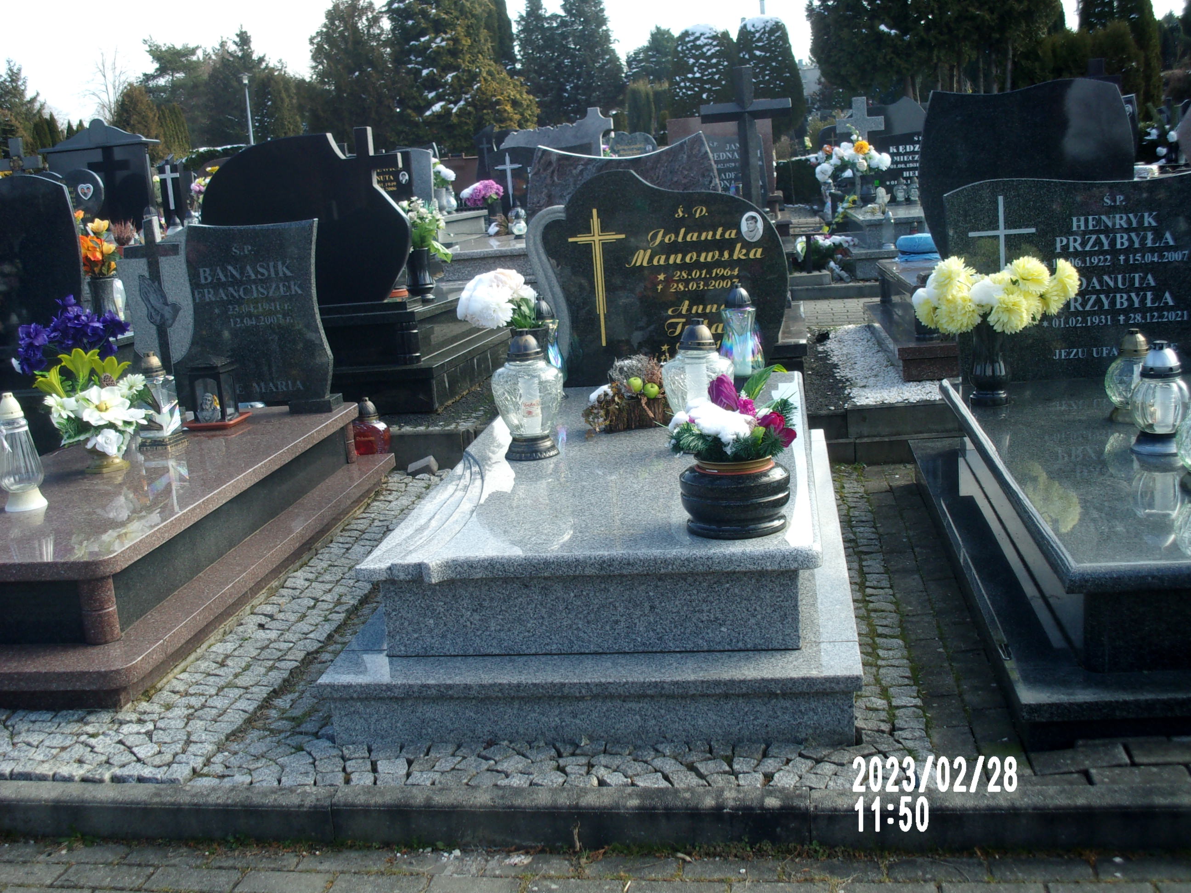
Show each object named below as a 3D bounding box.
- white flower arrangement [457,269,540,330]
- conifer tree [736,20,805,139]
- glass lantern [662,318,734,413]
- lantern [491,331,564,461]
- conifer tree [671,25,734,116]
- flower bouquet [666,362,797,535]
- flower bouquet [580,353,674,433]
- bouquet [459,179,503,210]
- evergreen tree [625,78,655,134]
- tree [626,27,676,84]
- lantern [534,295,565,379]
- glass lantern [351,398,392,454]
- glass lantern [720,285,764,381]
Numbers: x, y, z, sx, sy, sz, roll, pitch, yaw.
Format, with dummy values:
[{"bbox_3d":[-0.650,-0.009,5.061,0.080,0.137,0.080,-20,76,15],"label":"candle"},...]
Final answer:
[{"bbox_3d":[-0.320,-0.478,4.828,0.250,0.190,0.210,-2,12,7],"label":"white flower arrangement"},{"bbox_3d":[3.850,-7.454,31.921,1.550,3.496,1.550,-2,12,7],"label":"conifer tree"},{"bbox_3d":[0.306,-0.185,4.430,0.219,0.389,0.219,-2,11,7],"label":"glass lantern"},{"bbox_3d":[-0.198,-0.154,4.366,0.213,0.367,0.213,-2,12,7],"label":"lantern"},{"bbox_3d":[2.634,-8.649,35.951,1.750,3.050,1.750,-2,11,7],"label":"conifer tree"},{"bbox_3d":[0.325,0.004,3.478,0.300,0.379,0.286,-2,11,7],"label":"flower bouquet"},{"bbox_3d":[0.109,-0.174,4.715,0.265,0.215,0.180,-2,12,7],"label":"flower bouquet"},{"bbox_3d":[-0.931,-2.051,12.034,0.360,0.260,0.300,-2,11,7],"label":"bouquet"},{"bbox_3d":[1.154,-8.544,38.212,0.800,2.100,0.800,-2,11,7],"label":"evergreen tree"},{"bbox_3d":[2.246,-12.583,53.667,2.400,5.068,2.400,-2,12,7],"label":"tree"},{"bbox_3d":[-0.187,-0.368,5.519,0.165,0.382,0.165,-2,11,7],"label":"lantern"},{"bbox_3d":[-0.952,-0.088,6.245,0.152,0.235,0.132,-2,11,7],"label":"glass lantern"},{"bbox_3d":[0.514,-0.393,5.233,0.162,0.366,0.162,-2,12,7],"label":"glass lantern"}]

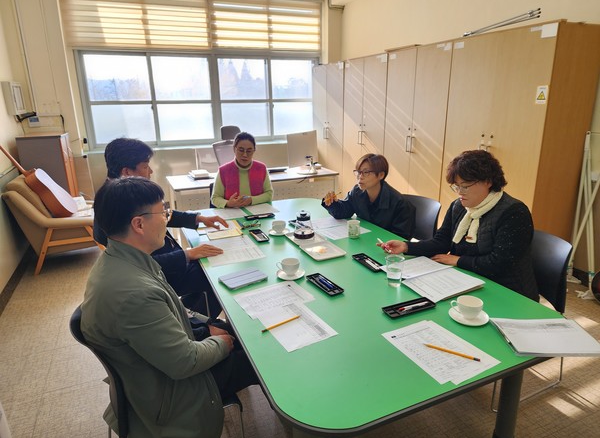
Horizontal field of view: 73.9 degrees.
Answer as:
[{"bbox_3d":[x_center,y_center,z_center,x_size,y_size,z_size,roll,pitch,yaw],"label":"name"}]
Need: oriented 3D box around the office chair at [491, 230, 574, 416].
[{"bbox_3d":[1.131,0.506,2.265,0.605,0.810,0.520,-8,18,-23],"label":"office chair"}]

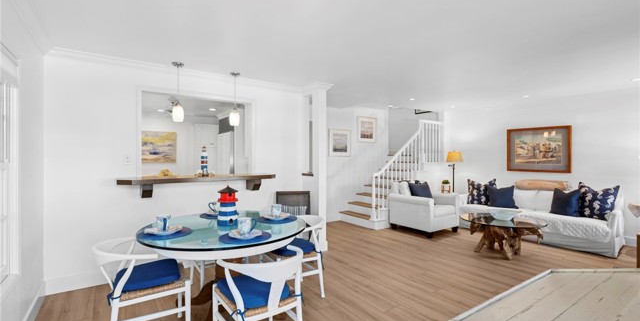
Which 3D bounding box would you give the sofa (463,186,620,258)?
[{"bbox_3d":[3.620,0.905,4.851,0.950,0.780,2.150,0,0,-37],"label":"sofa"}]

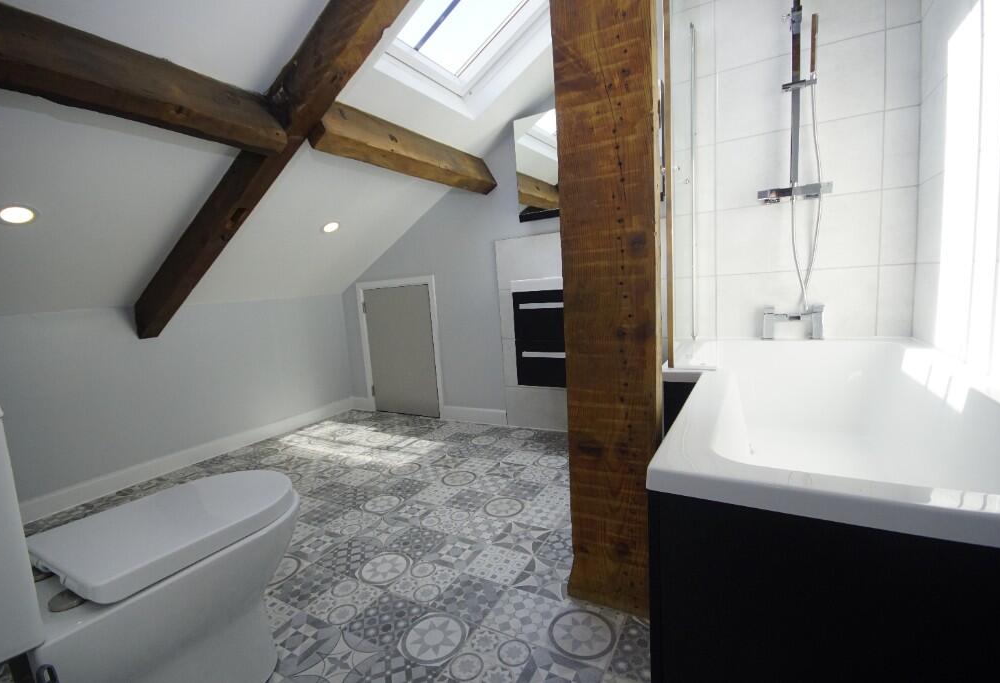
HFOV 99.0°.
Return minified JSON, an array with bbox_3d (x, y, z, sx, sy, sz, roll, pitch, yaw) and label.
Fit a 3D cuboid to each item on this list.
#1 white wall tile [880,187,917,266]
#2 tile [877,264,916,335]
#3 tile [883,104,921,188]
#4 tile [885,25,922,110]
[{"bbox_3d":[1.615,-0.463,1.731,0.112,0.300,0.010,0,7,27],"label":"white wall tile"},{"bbox_3d":[1.635,-0.164,1.764,0.113,0.298,0.010,0,7,27],"label":"tile"},{"bbox_3d":[1.593,-0.764,1.698,0.109,0.300,0.010,0,7,27],"label":"tile"},{"bbox_3d":[1.568,-1.065,1.666,0.108,0.300,0.010,0,7,27],"label":"tile"}]

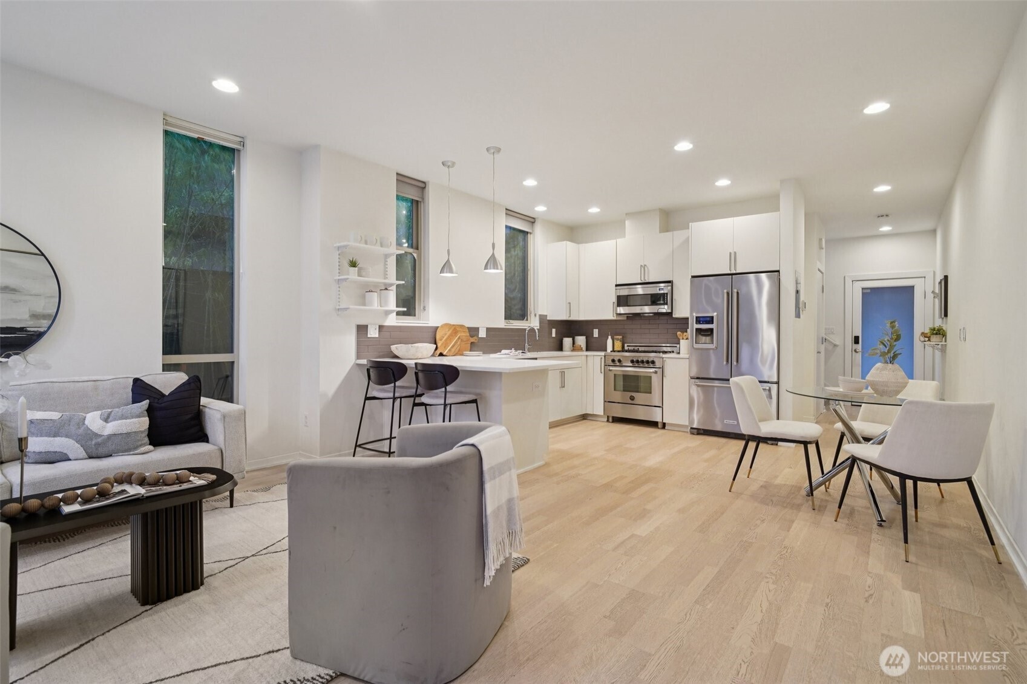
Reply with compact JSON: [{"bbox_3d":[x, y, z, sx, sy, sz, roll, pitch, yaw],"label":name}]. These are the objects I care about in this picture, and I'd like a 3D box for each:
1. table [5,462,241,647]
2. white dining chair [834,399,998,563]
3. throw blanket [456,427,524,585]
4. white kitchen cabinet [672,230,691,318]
[{"bbox_3d":[-1.722,0.860,1.794,0.440,0.460,1.050,1,1,40],"label":"table"},{"bbox_3d":[2.184,0.689,2.494,0.500,0.800,0.560,0,1,2],"label":"white dining chair"},{"bbox_3d":[-0.091,0.601,1.790,0.200,0.480,0.390,1,0,20],"label":"throw blanket"},{"bbox_3d":[2.311,-0.858,5.882,0.395,1.098,0.340,1,0,40],"label":"white kitchen cabinet"}]

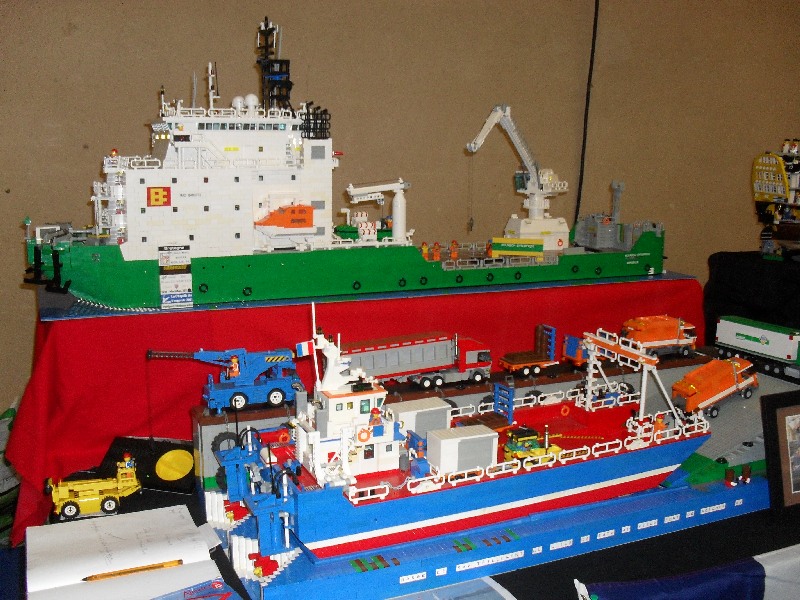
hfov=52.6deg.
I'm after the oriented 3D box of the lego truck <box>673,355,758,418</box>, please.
[{"bbox_3d":[0.609,0.169,1.577,0.181,0.093,0.057,-19,17,-19],"label":"lego truck"}]

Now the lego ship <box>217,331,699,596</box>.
[{"bbox_3d":[0.127,0.164,1.311,0.815,0.335,0.263,-4,12,-24],"label":"lego ship"}]

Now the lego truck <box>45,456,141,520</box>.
[{"bbox_3d":[-0.509,0.305,1.345,0.156,0.092,0.062,-4,12,-23],"label":"lego truck"}]

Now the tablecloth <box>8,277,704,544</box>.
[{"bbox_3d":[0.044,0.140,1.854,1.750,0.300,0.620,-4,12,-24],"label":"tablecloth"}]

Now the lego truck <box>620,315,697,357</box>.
[{"bbox_3d":[0.550,0.076,1.736,0.181,0.092,0.057,-3,12,-20],"label":"lego truck"}]

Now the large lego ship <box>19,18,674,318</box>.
[{"bbox_3d":[-0.048,-0.346,1.953,1.600,0.606,0.290,-4,12,-24],"label":"large lego ship"}]

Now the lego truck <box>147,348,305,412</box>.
[{"bbox_3d":[-0.284,0.129,1.342,0.260,0.101,0.058,-4,12,-22],"label":"lego truck"}]

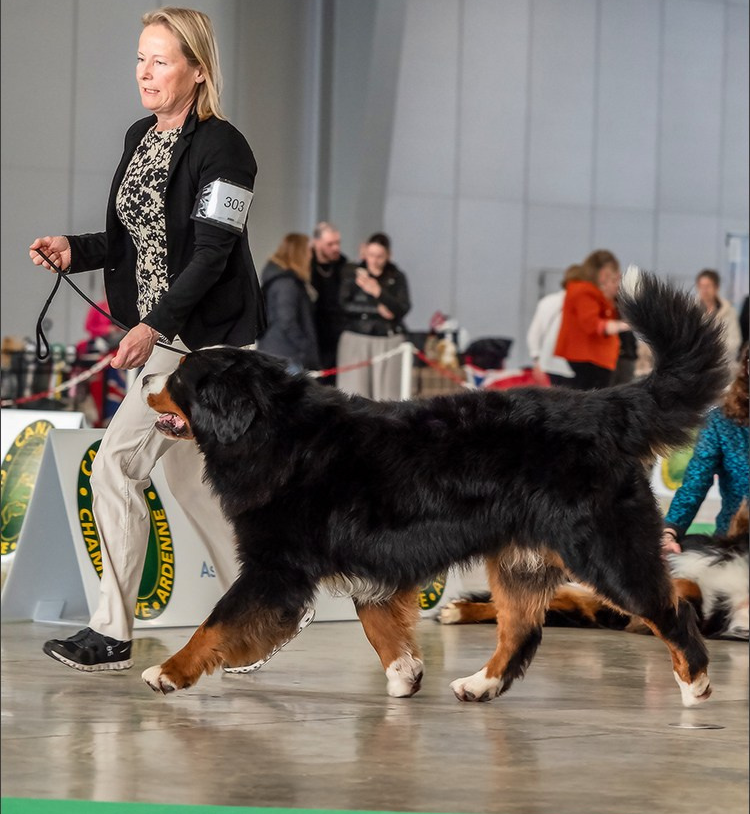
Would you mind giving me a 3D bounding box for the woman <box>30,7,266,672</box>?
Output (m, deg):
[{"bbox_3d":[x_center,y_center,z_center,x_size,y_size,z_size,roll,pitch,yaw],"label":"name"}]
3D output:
[{"bbox_3d":[-0.490,-0.162,10.150,0.740,1.600,0.540,1,1,-21],"label":"woman"}]

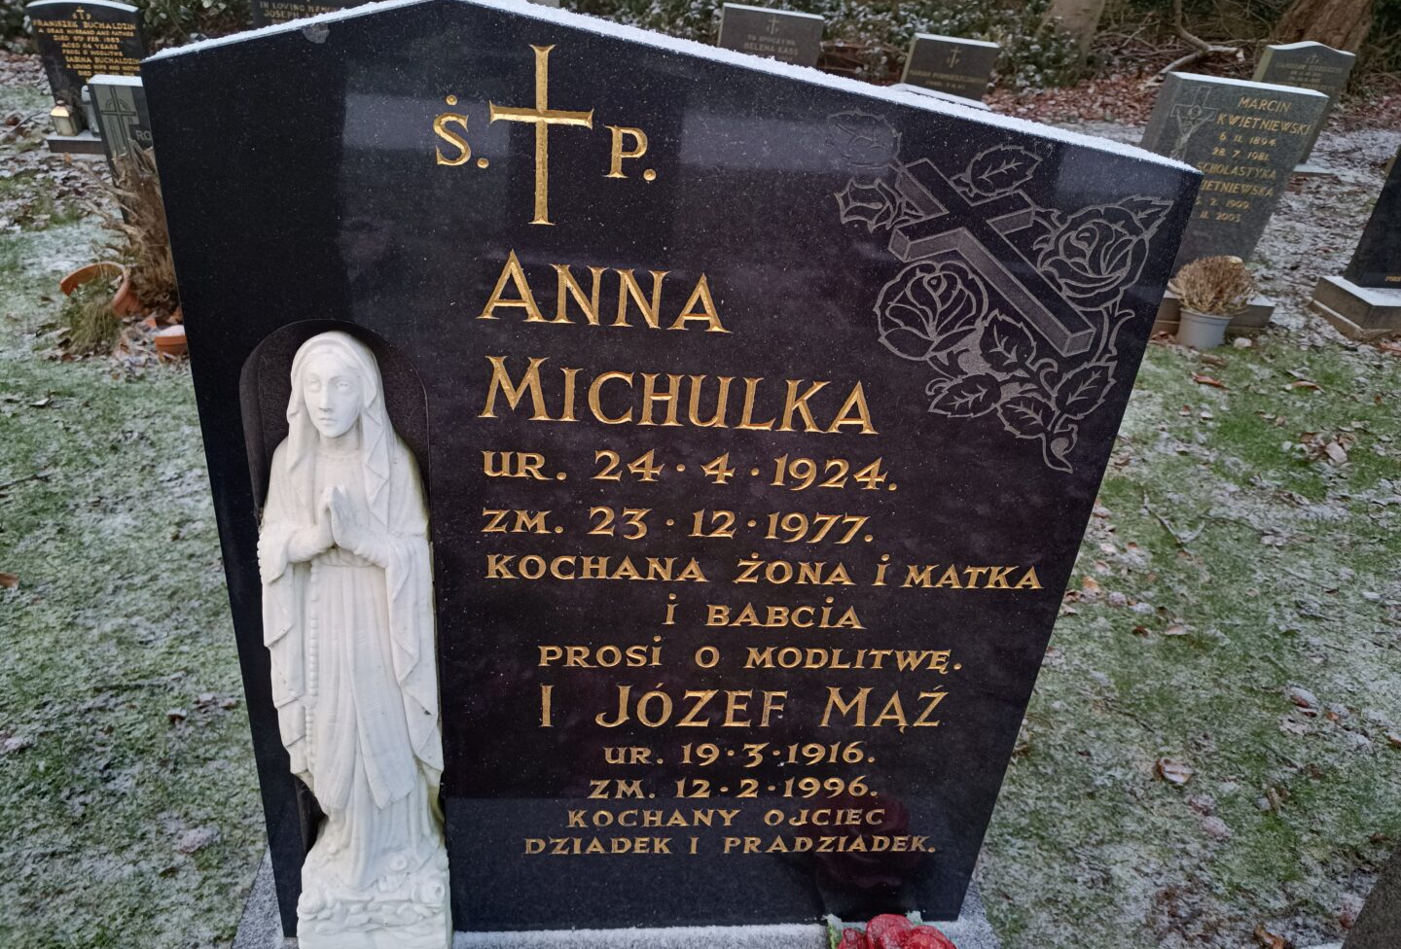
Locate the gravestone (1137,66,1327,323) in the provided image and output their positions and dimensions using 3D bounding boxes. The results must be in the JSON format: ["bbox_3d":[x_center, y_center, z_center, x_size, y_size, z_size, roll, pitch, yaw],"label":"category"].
[{"bbox_3d":[1.868,-1.008,3.623,0.720,0.850,0.280,4,35,-7],"label":"gravestone"}]

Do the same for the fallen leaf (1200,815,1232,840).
[{"bbox_3d":[0.738,0.504,1.385,0.043,0.014,0.035,-19,38,-38],"label":"fallen leaf"}]

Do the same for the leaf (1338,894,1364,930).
[{"bbox_3d":[0.859,0.574,1.285,0.068,0.015,0.037,-20,39,-39],"label":"leaf"}]

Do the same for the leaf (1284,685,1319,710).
[{"bbox_3d":[1.026,0.381,1.664,0.051,0.016,0.058,-3,31,-17],"label":"leaf"}]

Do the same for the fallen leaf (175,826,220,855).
[{"bbox_3d":[-0.616,0.447,1.192,0.047,0.014,0.040,-7,32,-23],"label":"fallen leaf"}]

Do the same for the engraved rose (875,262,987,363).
[{"bbox_3d":[0.160,-0.112,0.675,0.080,0.072,0.005,2,28,-7],"label":"engraved rose"}]

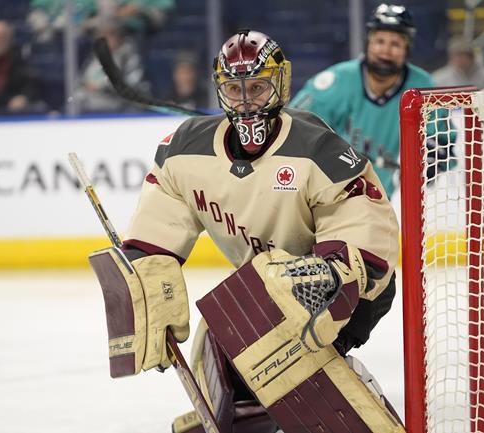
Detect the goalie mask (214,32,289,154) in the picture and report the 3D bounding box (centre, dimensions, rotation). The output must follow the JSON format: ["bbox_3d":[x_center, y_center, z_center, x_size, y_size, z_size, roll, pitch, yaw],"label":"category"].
[{"bbox_3d":[0.031,-0.367,9.500,0.225,0.330,0.280,-1,6,16],"label":"goalie mask"}]

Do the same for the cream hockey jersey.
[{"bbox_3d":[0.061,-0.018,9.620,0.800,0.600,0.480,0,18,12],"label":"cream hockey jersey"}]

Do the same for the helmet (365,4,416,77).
[{"bbox_3d":[0.621,-0.735,13.500,0.210,0.280,0.270,7,9,8],"label":"helmet"}]

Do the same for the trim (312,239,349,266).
[{"bbox_3d":[0.262,0.111,9.450,0.112,0.080,0.060,-1,2,-6],"label":"trim"}]

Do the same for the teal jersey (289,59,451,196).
[{"bbox_3d":[0.537,-0.358,13.600,0.720,0.600,0.420,0,15,0],"label":"teal jersey"}]

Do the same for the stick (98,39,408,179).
[{"bbox_3d":[0.127,-0.440,13.300,1.636,0.246,0.070,14,19,-19],"label":"stick"}]

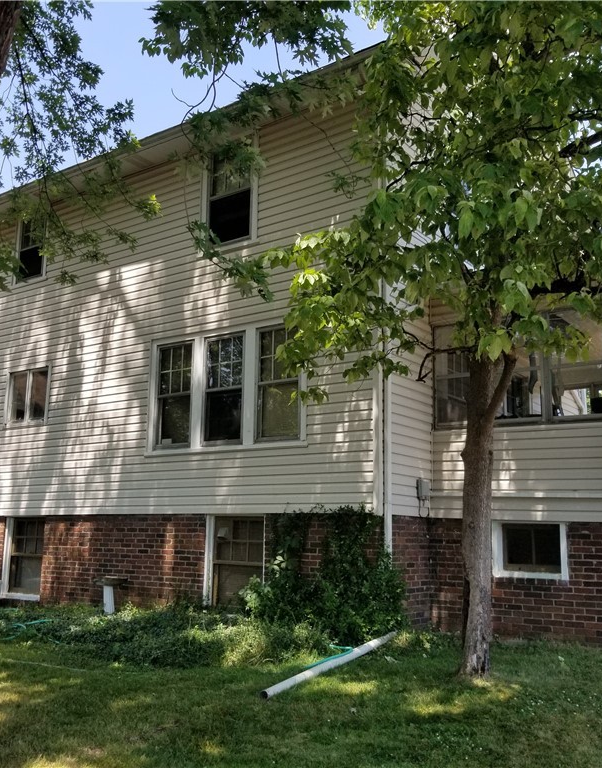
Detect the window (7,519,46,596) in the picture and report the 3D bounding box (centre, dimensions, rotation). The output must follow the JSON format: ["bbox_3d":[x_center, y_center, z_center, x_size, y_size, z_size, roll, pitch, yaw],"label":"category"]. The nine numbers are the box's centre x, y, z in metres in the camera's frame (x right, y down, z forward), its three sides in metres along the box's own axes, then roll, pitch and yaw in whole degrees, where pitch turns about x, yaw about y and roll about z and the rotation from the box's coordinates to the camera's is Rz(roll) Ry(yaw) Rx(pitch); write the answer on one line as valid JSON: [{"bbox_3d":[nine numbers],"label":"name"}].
[{"bbox_3d":[-4.222,2.671,11.814,1.000,1.240,0.130,-7,-14,35],"label":"window"}]

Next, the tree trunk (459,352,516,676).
[{"bbox_3d":[1.644,1.087,6.918,0.440,2.850,0.380,-2,-11,13],"label":"tree trunk"}]

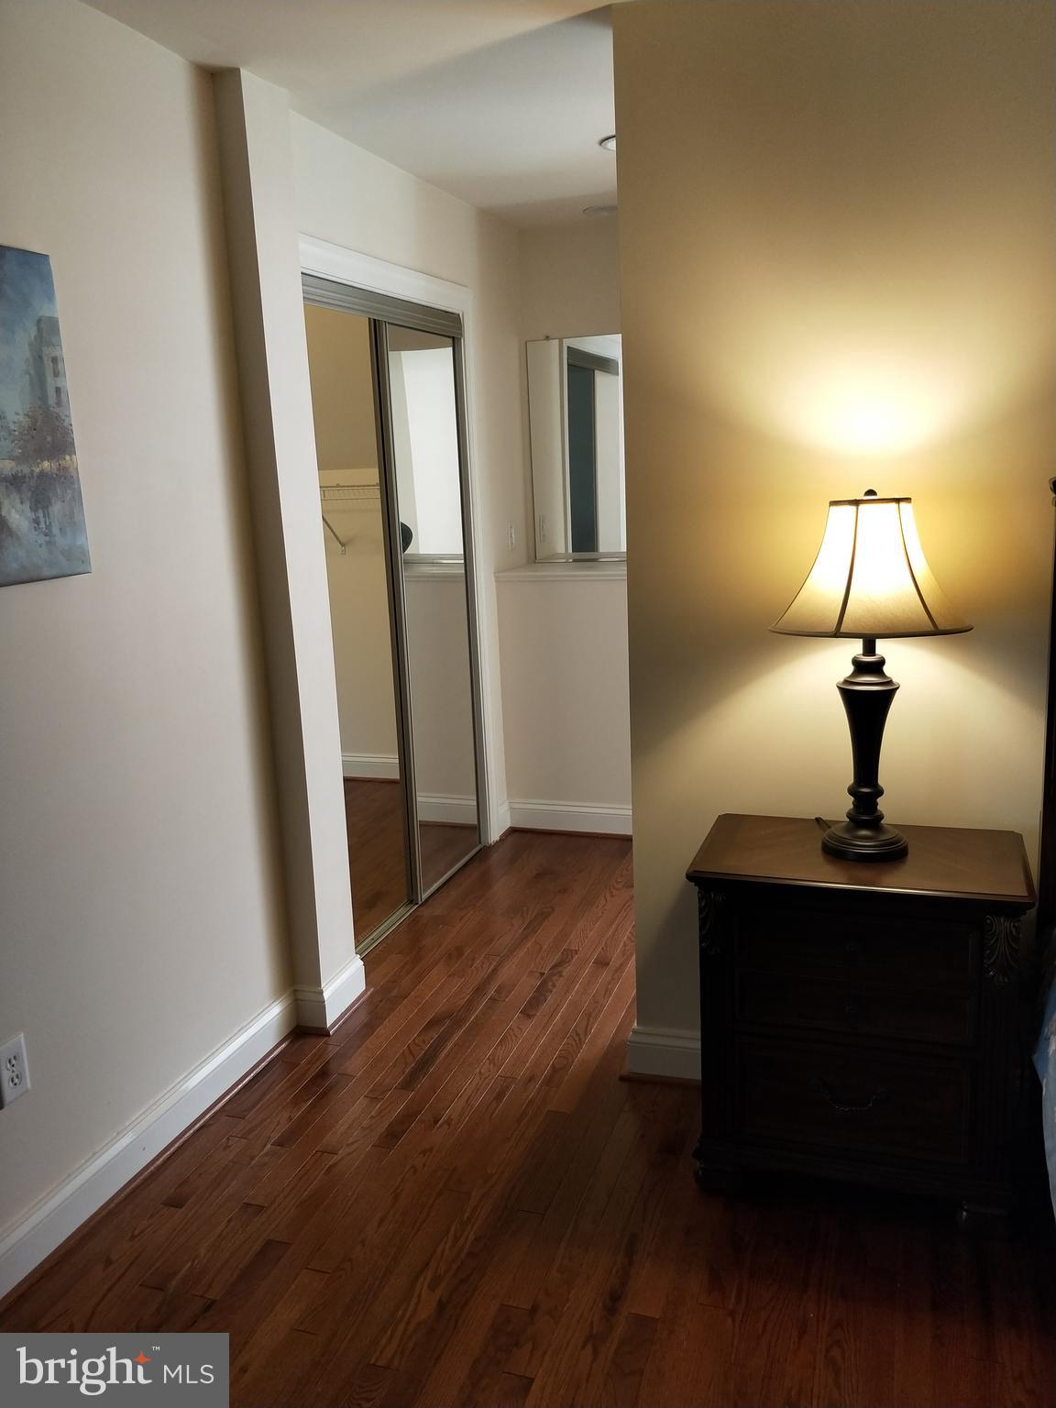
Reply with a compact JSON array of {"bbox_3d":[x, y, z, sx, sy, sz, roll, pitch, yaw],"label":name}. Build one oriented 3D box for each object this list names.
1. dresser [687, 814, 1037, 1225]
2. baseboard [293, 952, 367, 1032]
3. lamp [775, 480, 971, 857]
[{"bbox_3d":[0.700,0.661,2.185,0.635,0.724,0.390,2,13,18],"label":"dresser"},{"bbox_3d":[-0.575,0.835,2.986,0.091,0.130,0.234,2,13,20],"label":"baseboard"},{"bbox_3d":[0.692,-0.055,2.066,0.400,0.725,0.400,2,13,18],"label":"lamp"}]

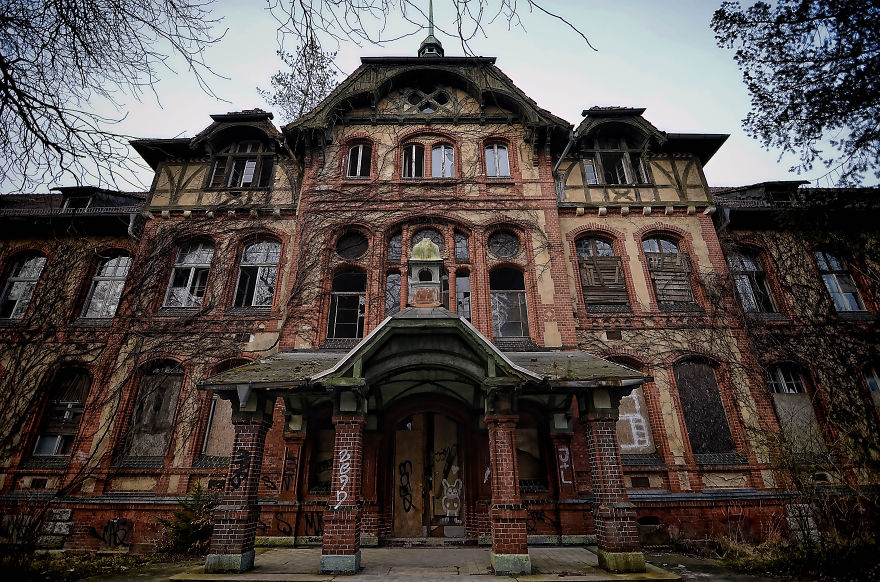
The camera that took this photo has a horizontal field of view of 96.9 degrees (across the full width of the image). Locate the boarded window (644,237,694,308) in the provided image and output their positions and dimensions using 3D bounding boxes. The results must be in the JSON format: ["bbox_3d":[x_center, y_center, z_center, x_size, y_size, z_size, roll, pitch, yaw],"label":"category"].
[{"bbox_3d":[7.698,-0.748,13.122,1.239,2.499,0.250,0,-23,0],"label":"boarded window"}]

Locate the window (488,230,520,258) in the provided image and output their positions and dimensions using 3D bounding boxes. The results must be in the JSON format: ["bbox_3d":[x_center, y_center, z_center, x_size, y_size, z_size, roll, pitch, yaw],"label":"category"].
[{"bbox_3d":[2.076,-1.500,12.558,1.020,1.020,0.220,0,-22,0],"label":"window"}]

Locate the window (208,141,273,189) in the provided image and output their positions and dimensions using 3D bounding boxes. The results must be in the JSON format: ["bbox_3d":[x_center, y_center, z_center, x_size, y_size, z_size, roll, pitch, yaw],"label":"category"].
[{"bbox_3d":[-7.267,-4.667,14.359,2.100,2.120,0.250,0,-22,0],"label":"window"}]

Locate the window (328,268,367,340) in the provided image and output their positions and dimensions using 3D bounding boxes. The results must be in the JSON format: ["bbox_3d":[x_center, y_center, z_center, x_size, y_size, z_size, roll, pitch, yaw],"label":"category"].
[{"bbox_3d":[-2.845,0.355,12.106,1.126,2.342,0.250,0,-23,0],"label":"window"}]

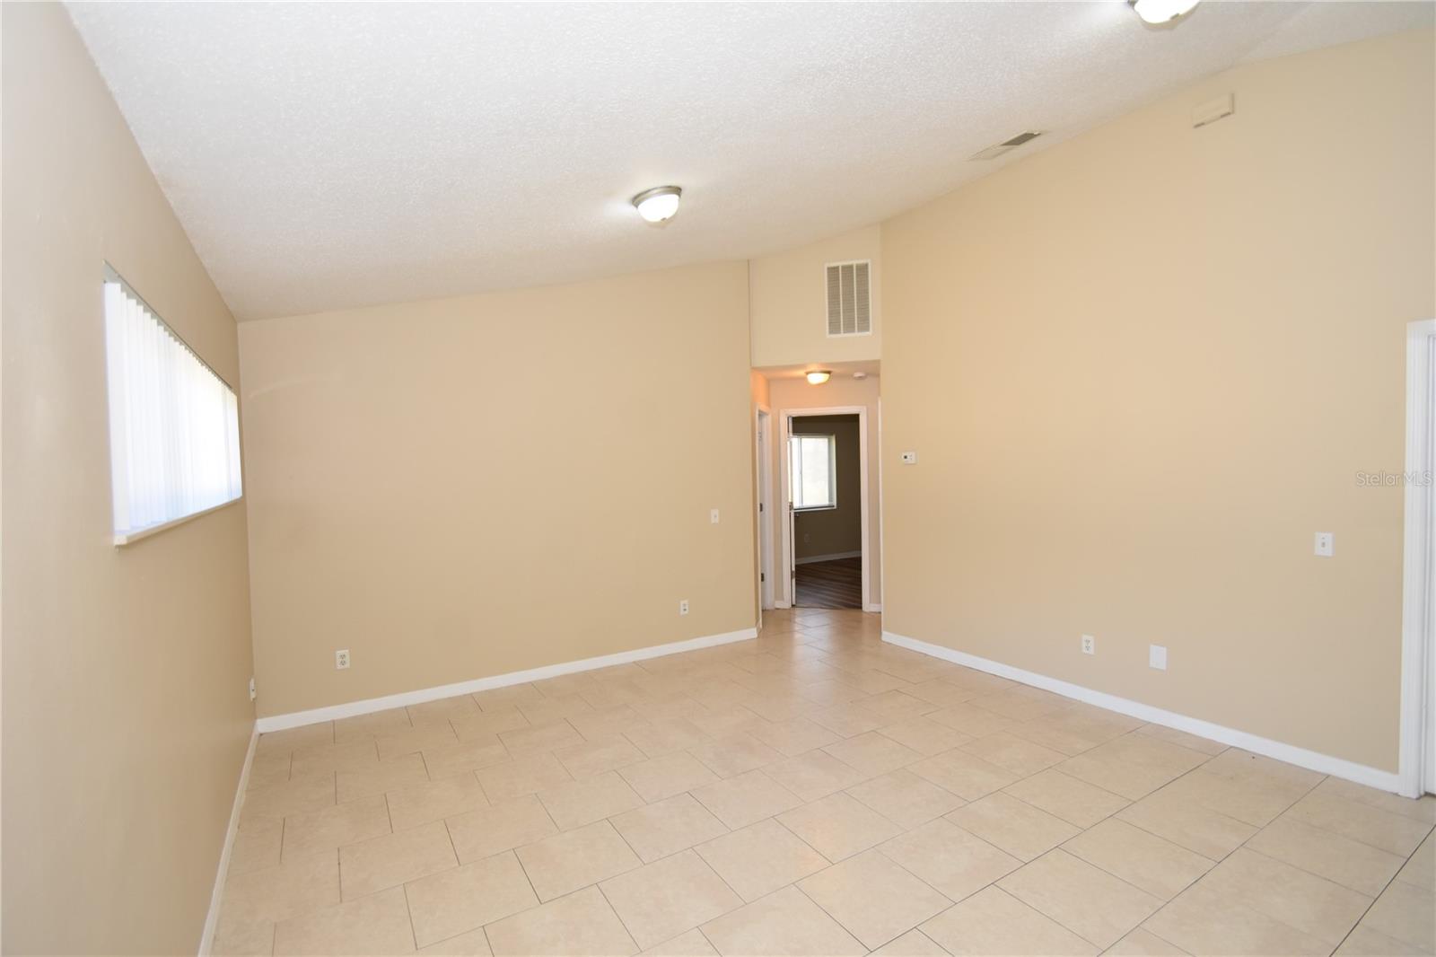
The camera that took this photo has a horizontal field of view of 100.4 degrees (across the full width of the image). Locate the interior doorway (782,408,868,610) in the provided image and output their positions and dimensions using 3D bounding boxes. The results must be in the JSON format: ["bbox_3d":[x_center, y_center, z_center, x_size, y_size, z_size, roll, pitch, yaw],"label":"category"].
[{"bbox_3d":[1.127,0.328,6.304,0.885,2.105,0.120,-1,2,14],"label":"interior doorway"}]

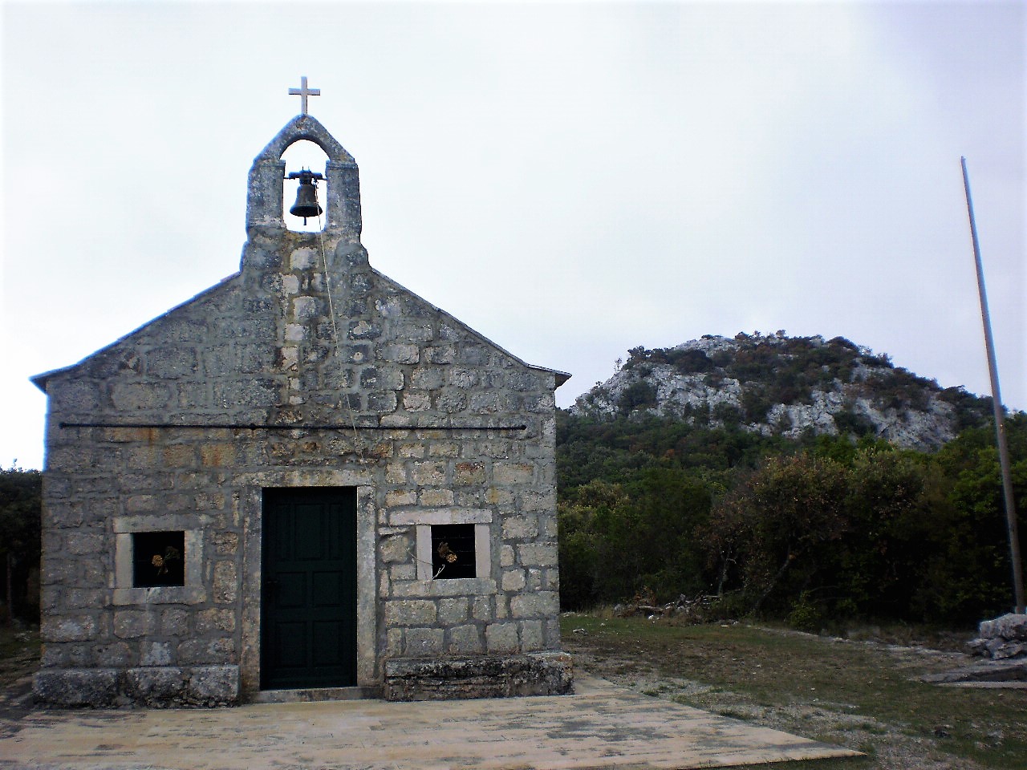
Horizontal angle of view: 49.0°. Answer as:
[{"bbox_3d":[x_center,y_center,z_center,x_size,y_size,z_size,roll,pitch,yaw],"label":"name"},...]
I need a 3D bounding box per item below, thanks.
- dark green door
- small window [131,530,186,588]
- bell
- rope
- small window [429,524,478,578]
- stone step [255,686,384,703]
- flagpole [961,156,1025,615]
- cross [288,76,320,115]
[{"bbox_3d":[-2.004,1.987,11.060,0.929,1.950,0.080,0,-7,-8],"label":"dark green door"},{"bbox_3d":[-3.396,1.680,10.845,0.478,0.521,0.160,0,-7,-8],"label":"small window"},{"bbox_3d":[-2.128,-1.951,11.567,0.332,0.518,0.332,0,-7,-8],"label":"bell"},{"bbox_3d":[-1.753,-0.560,11.302,0.060,2.731,0.060,-9,-8,-9],"label":"rope"},{"bbox_3d":[-0.601,1.663,11.239,0.442,0.534,0.160,0,-7,-8],"label":"small window"},{"bbox_3d":[-1.906,2.982,10.891,1.192,0.130,0.300,0,-7,-8],"label":"stone step"},{"bbox_3d":[5.252,0.001,12.387,0.100,5.209,0.100,-4,-7,0],"label":"flagpole"},{"bbox_3d":[-2.166,-3.001,11.681,0.319,0.408,0.060,0,-7,-8],"label":"cross"}]

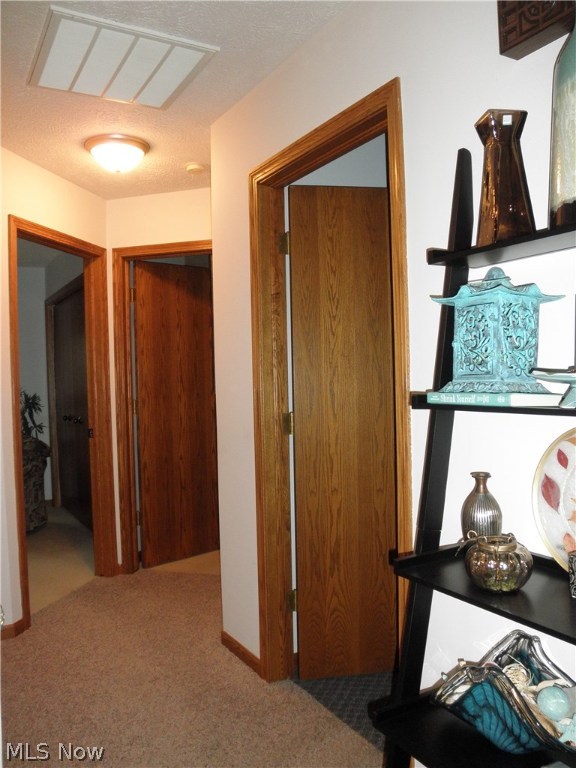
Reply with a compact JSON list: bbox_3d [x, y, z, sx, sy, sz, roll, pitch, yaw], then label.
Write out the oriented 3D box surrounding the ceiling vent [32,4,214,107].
[{"bbox_3d":[-0.635,-1.177,2.325,0.565,0.027,0.580,-2,1,-30],"label":"ceiling vent"}]

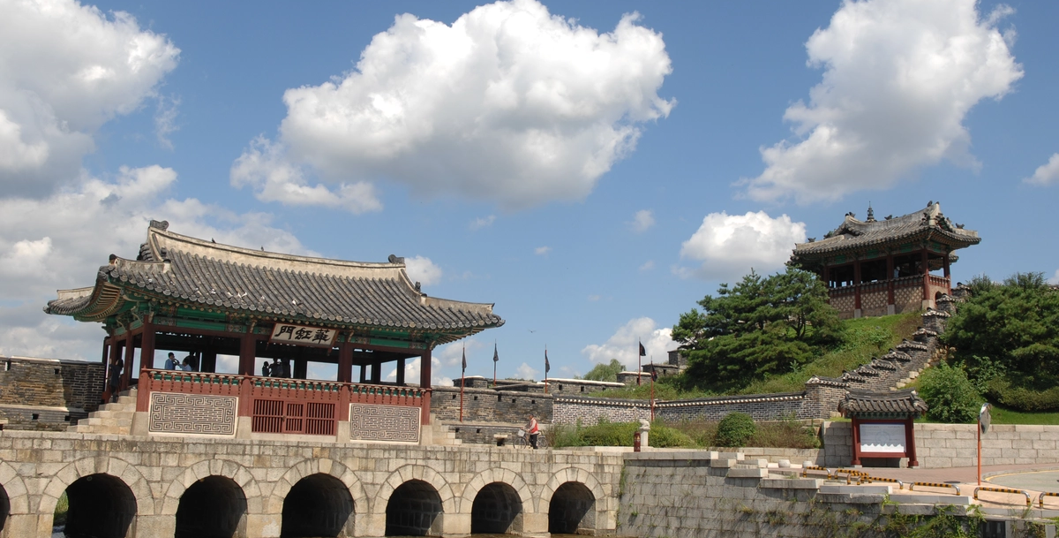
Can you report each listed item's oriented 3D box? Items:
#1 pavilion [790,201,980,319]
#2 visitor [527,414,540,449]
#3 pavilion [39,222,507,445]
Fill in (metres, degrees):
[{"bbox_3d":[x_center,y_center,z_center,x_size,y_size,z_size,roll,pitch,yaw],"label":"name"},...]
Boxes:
[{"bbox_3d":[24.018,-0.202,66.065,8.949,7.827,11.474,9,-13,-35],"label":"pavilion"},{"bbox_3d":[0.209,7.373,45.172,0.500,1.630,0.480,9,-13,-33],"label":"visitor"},{"bbox_3d":[-10.117,2.733,39.610,15.251,7.979,10.201,9,-13,-33],"label":"pavilion"}]

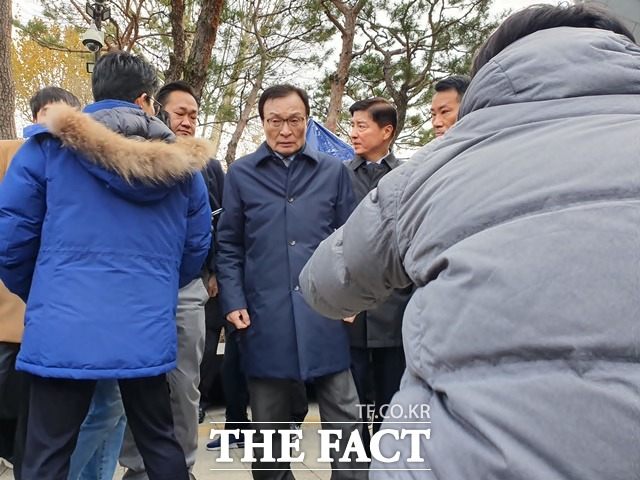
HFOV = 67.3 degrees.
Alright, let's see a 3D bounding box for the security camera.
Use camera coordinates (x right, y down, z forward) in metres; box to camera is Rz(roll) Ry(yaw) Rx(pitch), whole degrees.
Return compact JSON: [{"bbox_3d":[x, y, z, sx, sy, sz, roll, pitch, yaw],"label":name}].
[{"bbox_3d":[-2.974,-2.621,6.300,0.250,0.320,0.260,0,-3,-7],"label":"security camera"}]

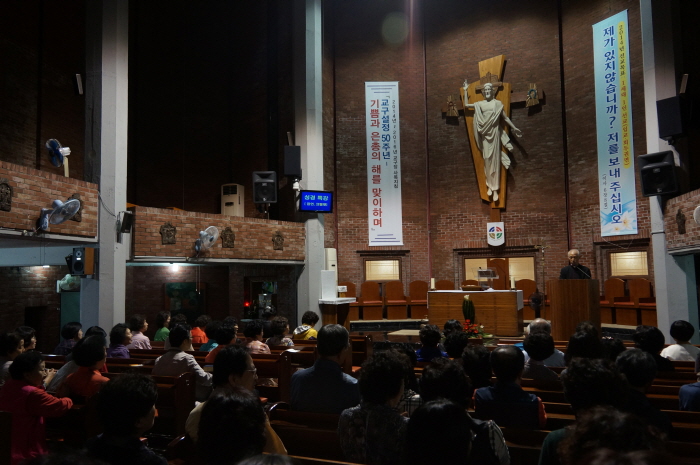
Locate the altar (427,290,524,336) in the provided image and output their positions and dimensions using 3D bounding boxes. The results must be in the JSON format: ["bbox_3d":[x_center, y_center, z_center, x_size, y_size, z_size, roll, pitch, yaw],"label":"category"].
[{"bbox_3d":[2.843,1.775,12.245,1.920,0.950,0.860,-3,-5,25],"label":"altar"}]

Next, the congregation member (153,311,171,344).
[{"bbox_3d":[-2.907,1.879,8.663,0.460,1.250,0.620,-3,-5,26],"label":"congregation member"}]

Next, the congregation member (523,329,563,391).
[{"bbox_3d":[1.450,1.340,4.152,0.480,1.200,0.750,-2,-4,11],"label":"congregation member"}]

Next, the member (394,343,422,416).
[{"bbox_3d":[0.400,1.353,3.620,0.460,1.220,0.650,-2,-4,20],"label":"member"}]

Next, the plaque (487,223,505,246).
[{"bbox_3d":[3.914,0.054,14.550,0.460,0.640,0.060,-3,-5,26],"label":"plaque"}]

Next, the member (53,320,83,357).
[{"bbox_3d":[-2.717,1.510,5.635,0.460,1.190,0.750,-3,-5,27],"label":"member"}]

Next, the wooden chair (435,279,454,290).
[{"bbox_3d":[2.407,1.711,14.000,0.580,0.980,0.600,-2,-4,18],"label":"wooden chair"}]

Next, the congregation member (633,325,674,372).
[{"bbox_3d":[2.179,1.294,4.053,0.460,1.230,0.720,-1,-4,6],"label":"congregation member"}]

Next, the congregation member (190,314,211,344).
[{"bbox_3d":[-2.193,1.877,8.364,0.460,1.220,0.620,-3,-5,26],"label":"congregation member"}]

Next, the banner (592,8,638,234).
[{"bbox_3d":[6.186,-2.525,12.742,0.030,5.180,0.890,2,-5,-32],"label":"banner"}]

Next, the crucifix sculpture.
[{"bbox_3d":[3.695,-2.507,14.200,1.500,4.050,0.520,-3,-4,26],"label":"crucifix sculpture"}]

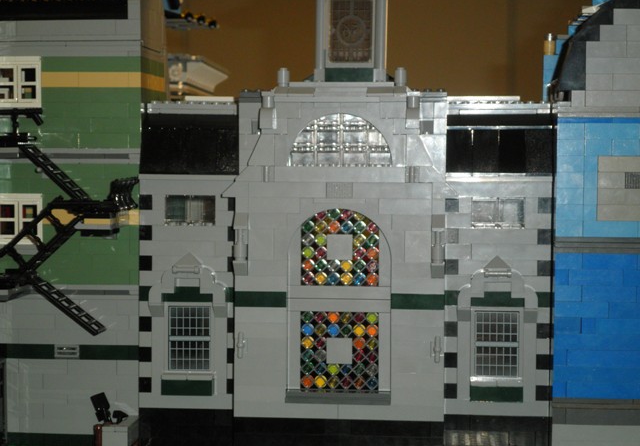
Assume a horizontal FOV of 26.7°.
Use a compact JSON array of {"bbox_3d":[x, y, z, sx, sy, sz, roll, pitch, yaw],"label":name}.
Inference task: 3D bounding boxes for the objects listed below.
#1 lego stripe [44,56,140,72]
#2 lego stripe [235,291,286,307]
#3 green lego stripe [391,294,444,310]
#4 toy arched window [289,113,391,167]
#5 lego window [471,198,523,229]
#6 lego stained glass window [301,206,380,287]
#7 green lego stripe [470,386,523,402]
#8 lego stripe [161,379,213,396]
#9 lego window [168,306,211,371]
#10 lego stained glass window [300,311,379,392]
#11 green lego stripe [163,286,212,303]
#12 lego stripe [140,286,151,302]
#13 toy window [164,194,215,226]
[{"bbox_3d":[-0.144,-0.100,0.855,0.064,0.010,0.008,1,3,6],"label":"lego stripe"},{"bbox_3d":[-0.036,0.047,0.824,0.032,0.010,0.008,1,3,6],"label":"lego stripe"},{"bbox_3d":[0.059,0.047,0.815,0.032,0.010,0.008,1,3,6],"label":"green lego stripe"},{"bbox_3d":[0.013,-0.051,0.822,0.064,0.032,0.008,1,3,6],"label":"toy arched window"},{"bbox_3d":[0.110,-0.006,0.831,0.032,0.019,0.008,1,3,6],"label":"lego window"},{"bbox_3d":[0.012,0.014,0.824,0.048,0.047,0.007,1,3,6],"label":"lego stained glass window"},{"bbox_3d":[0.109,0.105,0.828,0.032,0.010,0.008,1,3,6],"label":"green lego stripe"},{"bbox_3d":[-0.083,0.103,0.847,0.032,0.010,0.008,1,3,6],"label":"lego stripe"},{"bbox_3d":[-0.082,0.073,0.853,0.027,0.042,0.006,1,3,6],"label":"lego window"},{"bbox_3d":[0.012,0.078,0.828,0.048,0.049,0.007,1,3,6],"label":"lego stained glass window"},{"bbox_3d":[-0.082,0.045,0.844,0.032,0.010,0.008,1,3,6],"label":"green lego stripe"},{"bbox_3d":[-0.110,0.044,0.855,0.008,0.010,0.008,1,3,6],"label":"lego stripe"},{"bbox_3d":[-0.082,-0.008,0.850,0.032,0.019,0.008,1,3,6],"label":"toy window"}]

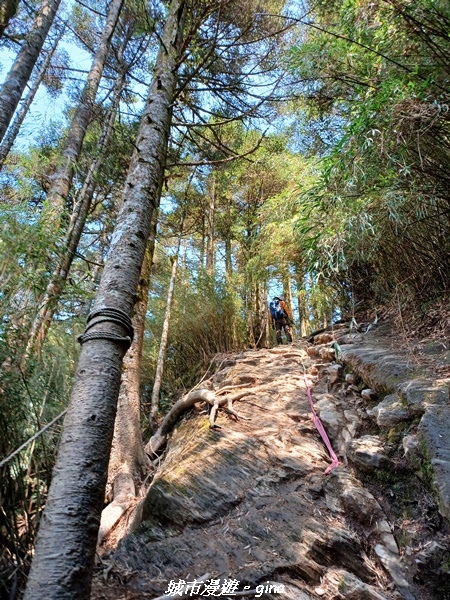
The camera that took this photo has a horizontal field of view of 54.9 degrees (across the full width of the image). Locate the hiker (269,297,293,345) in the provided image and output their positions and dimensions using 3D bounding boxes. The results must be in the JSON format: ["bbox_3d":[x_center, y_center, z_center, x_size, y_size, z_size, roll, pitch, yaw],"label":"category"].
[{"bbox_3d":[1.819,0.672,14.200,0.640,1.670,0.550,-7,-30,13],"label":"hiker"}]

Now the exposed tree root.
[{"bbox_3d":[-0.300,1.430,5.100,1.350,0.900,0.650,12,-31,-19],"label":"exposed tree root"}]

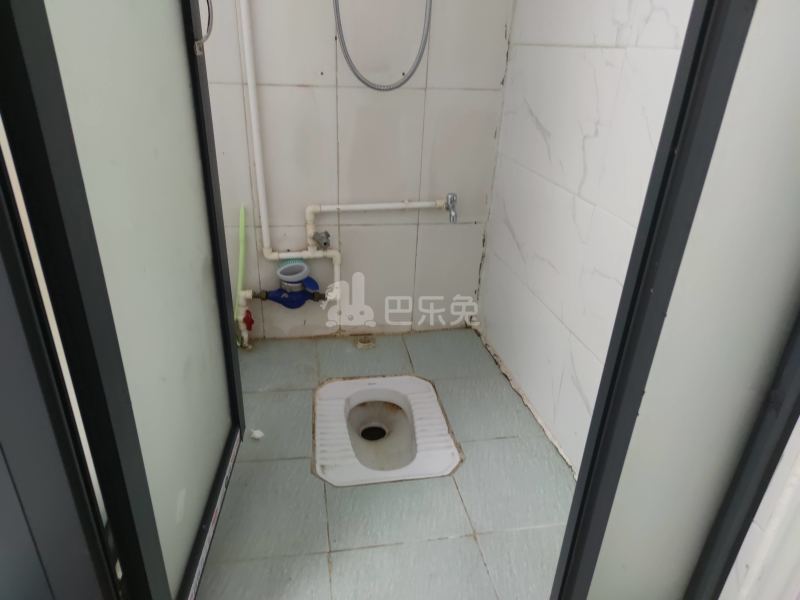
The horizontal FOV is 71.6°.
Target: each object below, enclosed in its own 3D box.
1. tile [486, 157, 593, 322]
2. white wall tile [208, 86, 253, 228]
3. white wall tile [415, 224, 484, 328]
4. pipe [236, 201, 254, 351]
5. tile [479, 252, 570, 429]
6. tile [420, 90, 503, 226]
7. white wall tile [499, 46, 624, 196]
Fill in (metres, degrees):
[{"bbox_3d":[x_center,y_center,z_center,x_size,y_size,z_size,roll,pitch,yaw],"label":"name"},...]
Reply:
[{"bbox_3d":[0.353,-0.194,1.500,0.010,0.298,0.605,-2,25,-10],"label":"tile"},{"bbox_3d":[-0.553,-0.403,1.582,0.250,0.404,0.010,-2,25,-10],"label":"white wall tile"},{"bbox_3d":[0.164,-0.076,1.900,0.225,0.389,0.010,-2,26,-9],"label":"white wall tile"},{"bbox_3d":[-0.477,-0.061,1.690,0.050,0.467,0.050,-2,25,-10],"label":"pipe"},{"bbox_3d":[0.342,0.083,1.628,0.010,0.312,0.605,-2,25,-10],"label":"tile"},{"bbox_3d":[0.182,-0.432,1.712,0.234,0.404,0.010,-2,25,-10],"label":"tile"},{"bbox_3d":[0.365,-0.465,1.375,0.010,0.299,0.605,-2,25,-10],"label":"white wall tile"}]

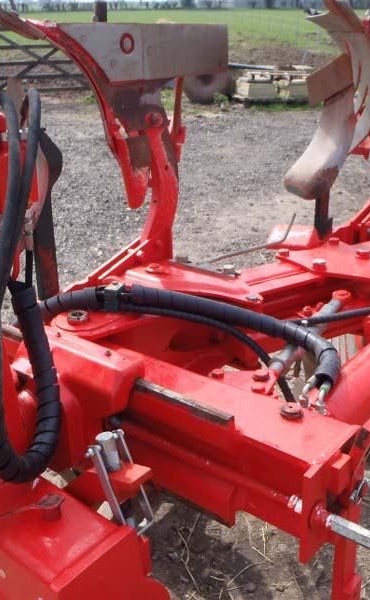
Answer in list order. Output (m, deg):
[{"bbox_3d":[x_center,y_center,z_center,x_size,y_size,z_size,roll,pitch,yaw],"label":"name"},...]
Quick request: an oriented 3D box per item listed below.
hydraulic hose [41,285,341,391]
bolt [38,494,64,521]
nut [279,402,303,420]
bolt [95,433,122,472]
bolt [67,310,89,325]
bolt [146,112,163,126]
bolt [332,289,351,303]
[{"bbox_3d":[-0.005,0.045,1.480,0.762,0.114,0.139,13,28,26],"label":"hydraulic hose"},{"bbox_3d":[-0.257,0.397,1.237,0.046,0.030,0.046,17,29,32],"label":"bolt"},{"bbox_3d":[0.212,0.222,1.290,0.046,0.020,0.046,0,24,0],"label":"nut"},{"bbox_3d":[-0.157,0.312,1.325,0.037,0.078,0.037,-9,24,4],"label":"bolt"},{"bbox_3d":[-0.264,0.043,1.607,0.052,0.018,0.052,0,24,0],"label":"bolt"},{"bbox_3d":[-0.090,-0.536,1.920,0.030,0.044,0.044,17,29,32],"label":"bolt"},{"bbox_3d":[0.418,-0.012,1.728,0.050,0.021,0.050,0,24,0],"label":"bolt"}]

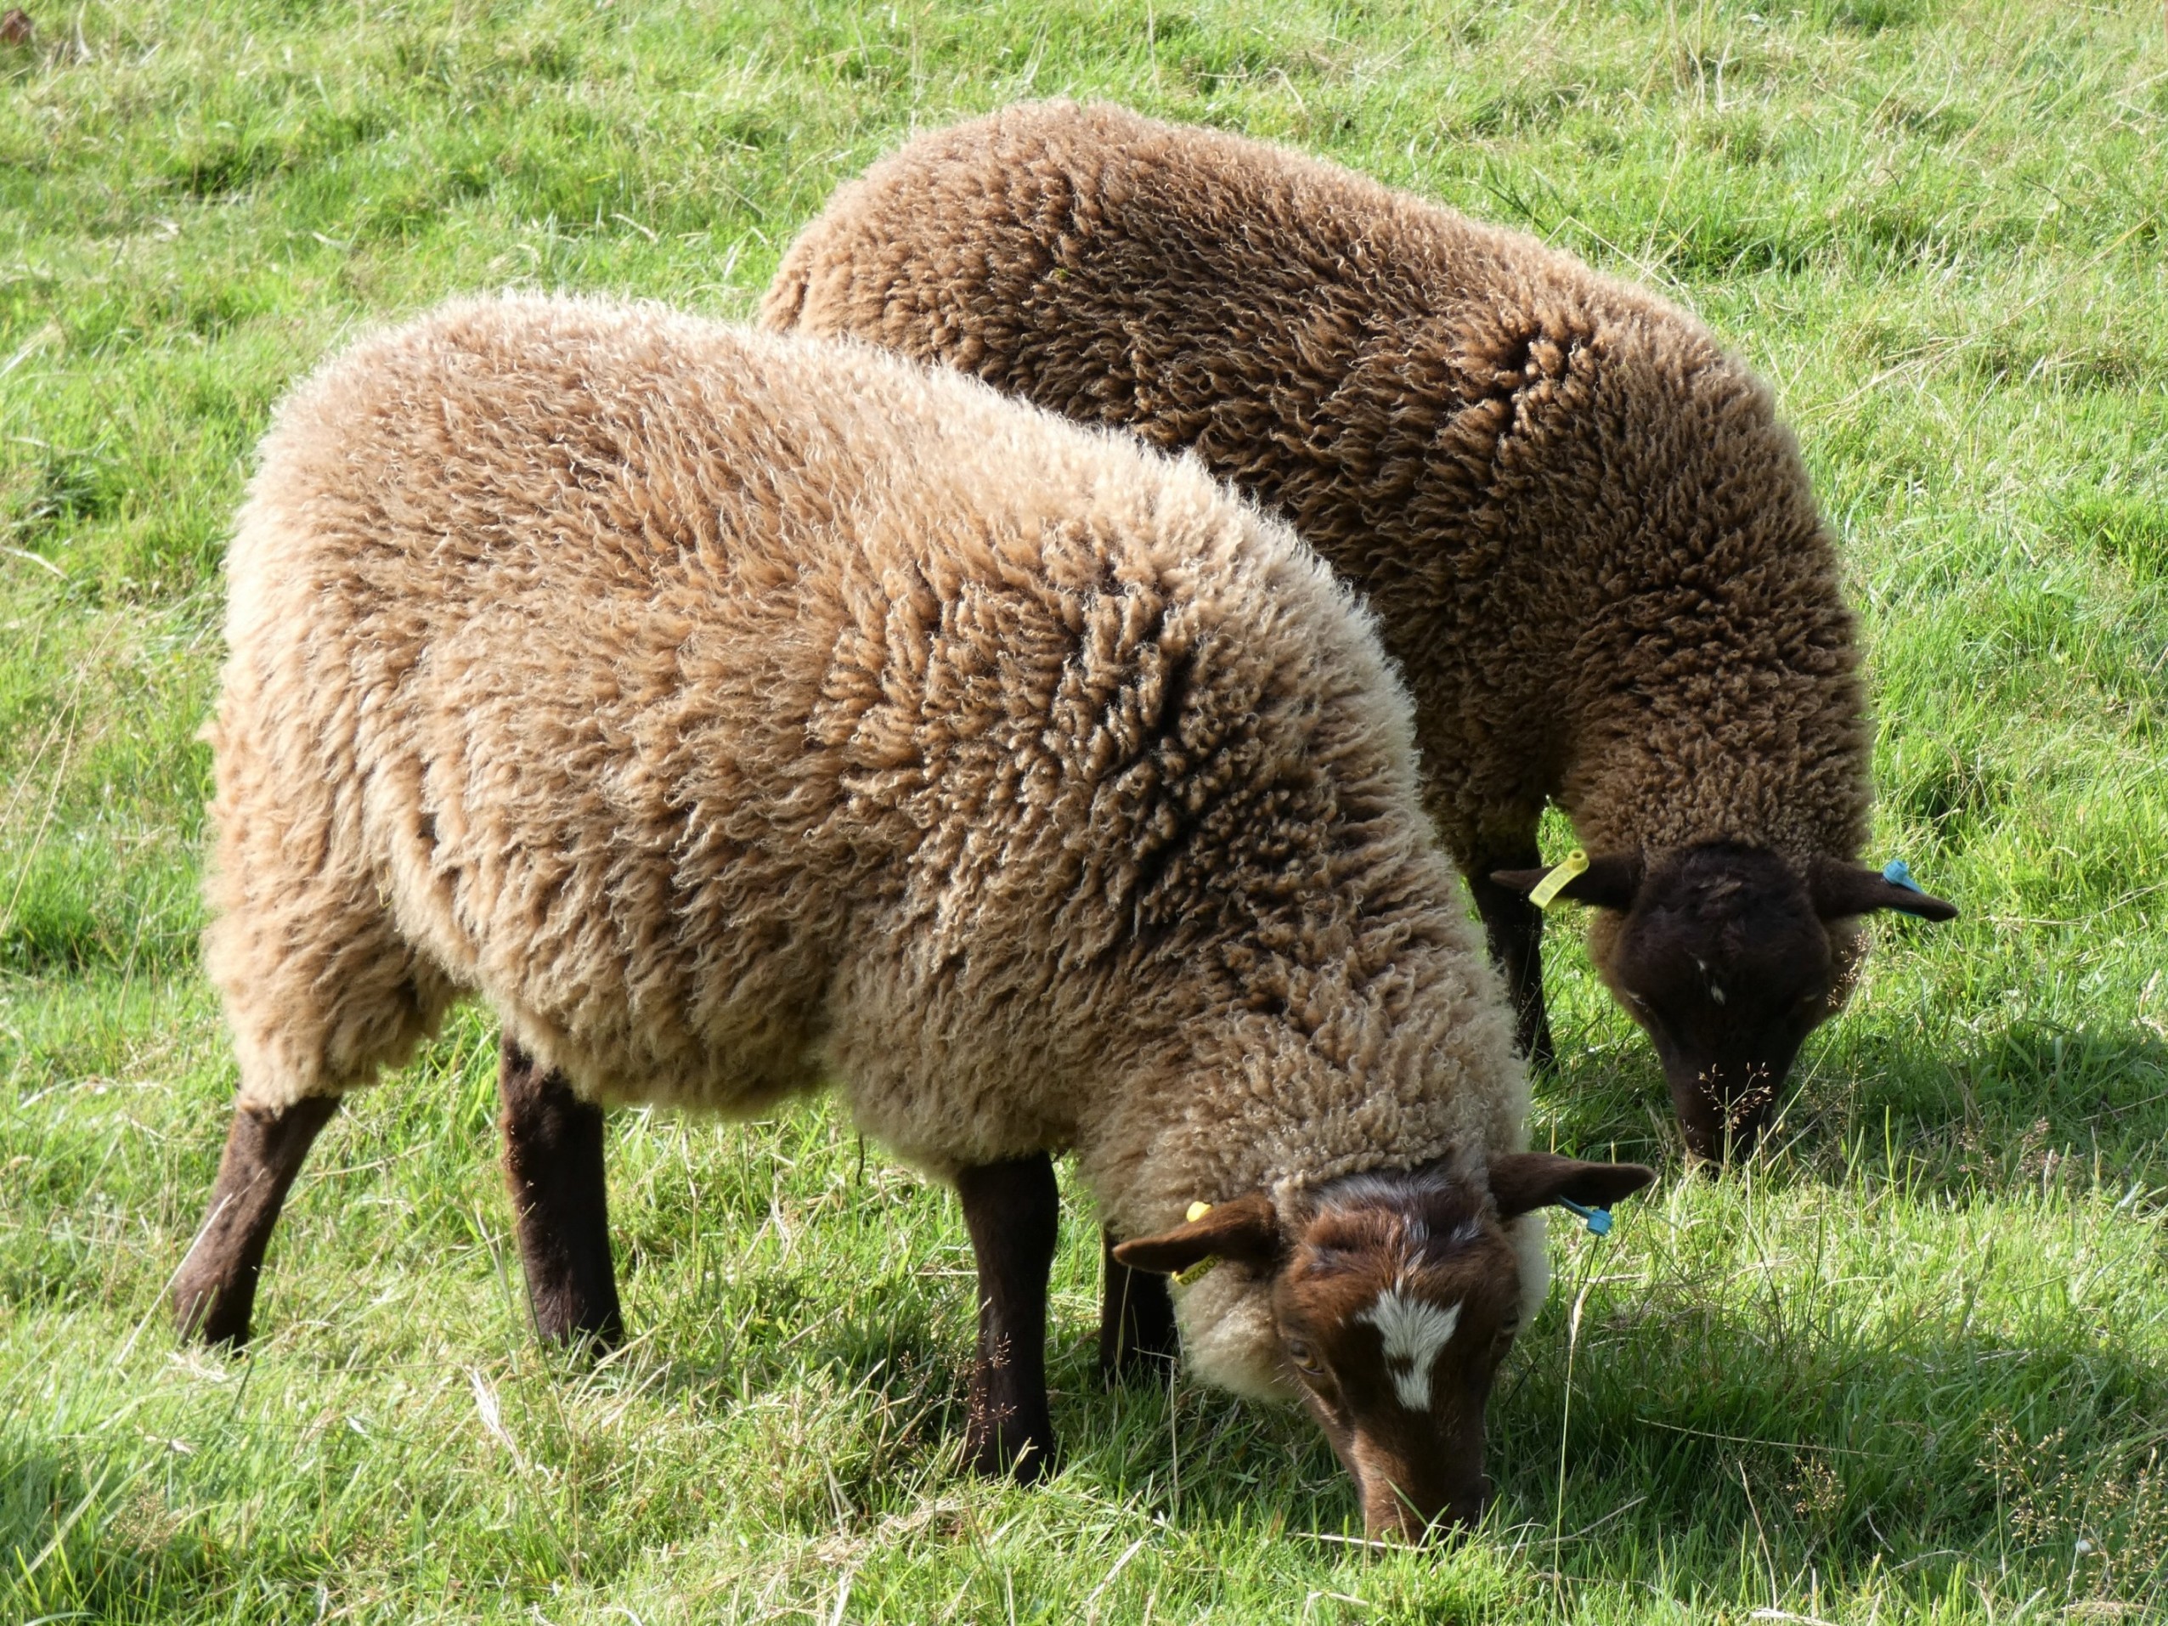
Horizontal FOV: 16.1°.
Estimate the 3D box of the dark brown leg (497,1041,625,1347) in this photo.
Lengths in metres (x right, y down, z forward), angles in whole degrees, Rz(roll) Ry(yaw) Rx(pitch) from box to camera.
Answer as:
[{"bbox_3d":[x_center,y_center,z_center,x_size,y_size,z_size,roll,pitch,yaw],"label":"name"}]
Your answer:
[{"bbox_3d":[-0.313,0.238,4.689,0.068,0.195,0.052,1,14,28],"label":"dark brown leg"}]

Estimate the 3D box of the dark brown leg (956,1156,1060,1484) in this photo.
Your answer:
[{"bbox_3d":[-0.044,0.291,4.456,0.060,0.215,0.052,6,16,26],"label":"dark brown leg"}]

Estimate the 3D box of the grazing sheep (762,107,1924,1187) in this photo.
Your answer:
[{"bbox_3d":[0.150,-0.147,5.311,0.910,0.650,0.370,13,19,40],"label":"grazing sheep"}]

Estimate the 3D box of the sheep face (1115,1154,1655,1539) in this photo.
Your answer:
[{"bbox_3d":[0.178,0.312,4.447,0.305,0.230,0.170,-8,15,-13],"label":"sheep face"}]

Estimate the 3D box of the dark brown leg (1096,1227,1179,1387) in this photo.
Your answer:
[{"bbox_3d":[0.033,0.277,4.579,0.056,0.170,0.050,7,16,26],"label":"dark brown leg"}]

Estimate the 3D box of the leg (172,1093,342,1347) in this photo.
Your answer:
[{"bbox_3d":[-0.515,0.261,4.686,0.068,0.165,0.052,26,24,20],"label":"leg"}]

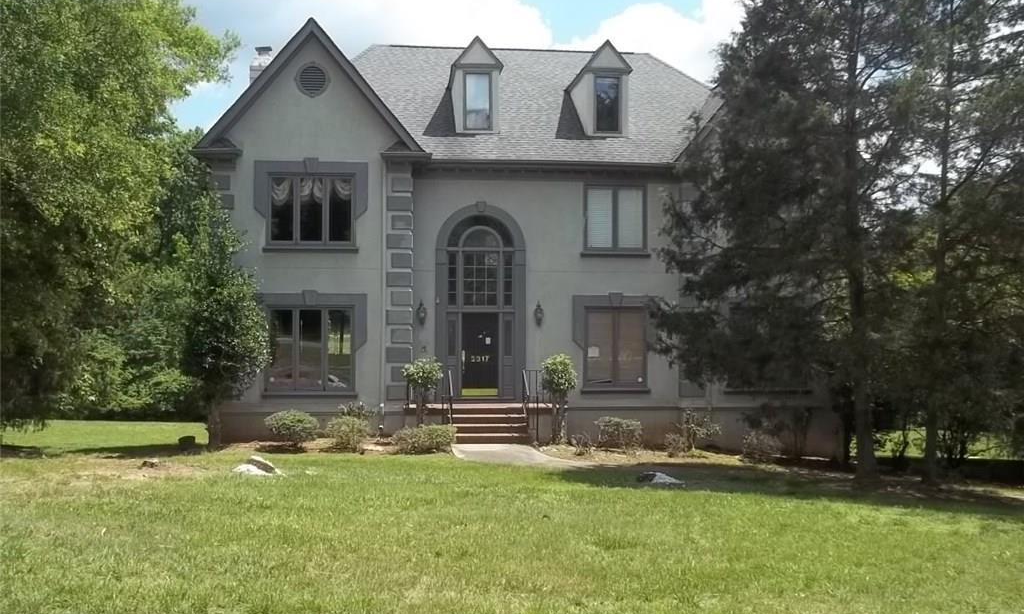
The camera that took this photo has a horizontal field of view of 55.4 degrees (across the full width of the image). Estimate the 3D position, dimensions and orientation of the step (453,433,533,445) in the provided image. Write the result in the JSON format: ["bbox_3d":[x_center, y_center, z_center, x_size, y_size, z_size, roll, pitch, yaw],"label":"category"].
[{"bbox_3d":[-0.453,3.000,22.100,1.750,0.190,0.360,0,0,-5],"label":"step"}]

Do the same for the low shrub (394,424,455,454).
[{"bbox_3d":[-1.904,2.818,21.000,1.280,0.620,1.050,0,0,-5],"label":"low shrub"}]

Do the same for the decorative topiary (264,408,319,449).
[{"bbox_3d":[-4.879,2.699,21.600,1.140,0.830,1.080,0,0,-5],"label":"decorative topiary"}]

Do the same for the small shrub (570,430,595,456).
[{"bbox_3d":[1.502,2.887,20.800,0.490,0.540,0.460,0,0,-5],"label":"small shrub"}]

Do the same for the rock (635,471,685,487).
[{"bbox_3d":[2.312,2.694,15.200,0.670,0.210,0.480,0,0,-5],"label":"rock"}]

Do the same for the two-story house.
[{"bbox_3d":[0.020,-2.233,29.497,15.957,11.250,12.800,0,0,-5],"label":"two-story house"}]

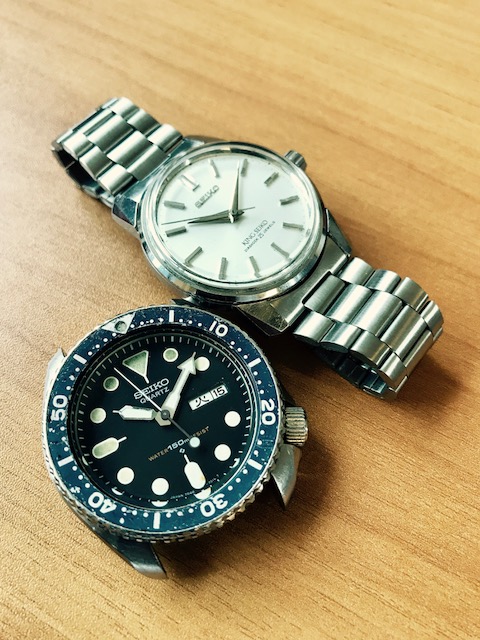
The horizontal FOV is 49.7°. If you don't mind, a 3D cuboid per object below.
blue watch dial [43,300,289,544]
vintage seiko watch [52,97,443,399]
[{"bbox_3d":[-0.013,0.016,0.088,0.042,0.005,0.042,1,65,-2],"label":"blue watch dial"},{"bbox_3d":[0.000,-0.018,0.105,0.086,0.021,0.041,39,71,12],"label":"vintage seiko watch"}]

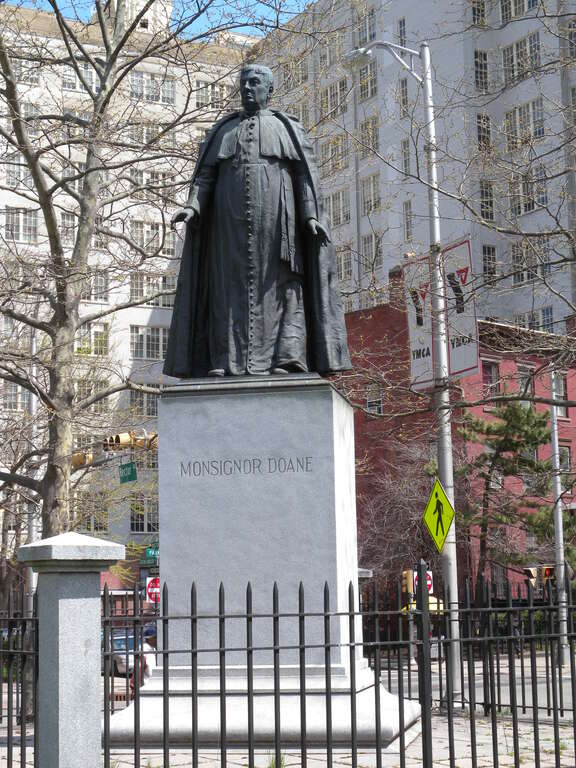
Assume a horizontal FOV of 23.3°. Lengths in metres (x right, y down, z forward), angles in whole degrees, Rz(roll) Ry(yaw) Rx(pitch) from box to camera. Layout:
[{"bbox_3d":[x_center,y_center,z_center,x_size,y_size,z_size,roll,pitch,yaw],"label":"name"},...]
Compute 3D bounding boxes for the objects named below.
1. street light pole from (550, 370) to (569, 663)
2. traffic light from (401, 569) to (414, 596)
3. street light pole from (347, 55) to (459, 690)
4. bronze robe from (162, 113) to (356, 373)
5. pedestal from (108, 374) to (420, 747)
[{"bbox_3d":[7.545,3.613,39.153,0.250,8.440,0.250,-1,-9,0],"label":"street light pole"},{"bbox_3d":[4.078,6.722,47.500,0.380,0.820,0.300,2,-9,-17],"label":"traffic light"},{"bbox_3d":[1.780,-0.335,21.654,0.330,10.256,2.100,6,-12,-40],"label":"street light pole"},{"bbox_3d":[-0.300,-1.276,13.154,1.684,2.678,1.175,-3,-9,10],"label":"bronze robe"},{"bbox_3d":[-0.153,1.612,12.734,2.325,3.069,2.325,-3,-9,10],"label":"pedestal"}]

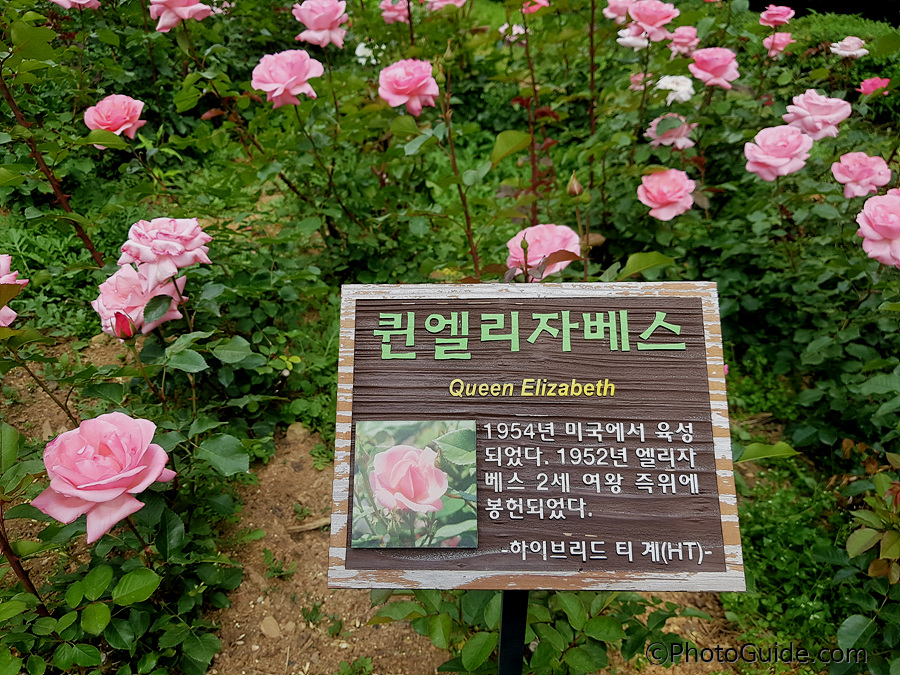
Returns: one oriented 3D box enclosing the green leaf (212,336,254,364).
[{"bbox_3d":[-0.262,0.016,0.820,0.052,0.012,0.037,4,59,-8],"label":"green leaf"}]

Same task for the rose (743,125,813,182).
[{"bbox_3d":[0.479,-0.271,0.990,0.098,0.066,0.093,13,52,21],"label":"rose"}]

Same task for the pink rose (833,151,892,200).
[{"bbox_3d":[0.657,-0.259,1.080,0.092,0.055,0.092,17,64,27],"label":"pink rose"}]

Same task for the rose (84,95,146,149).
[{"bbox_3d":[-0.523,-0.339,1.060,0.092,0.063,0.088,-13,57,-21],"label":"rose"}]

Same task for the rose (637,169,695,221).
[{"bbox_3d":[0.356,-0.237,1.120,0.090,0.063,0.086,9,56,16],"label":"rose"}]

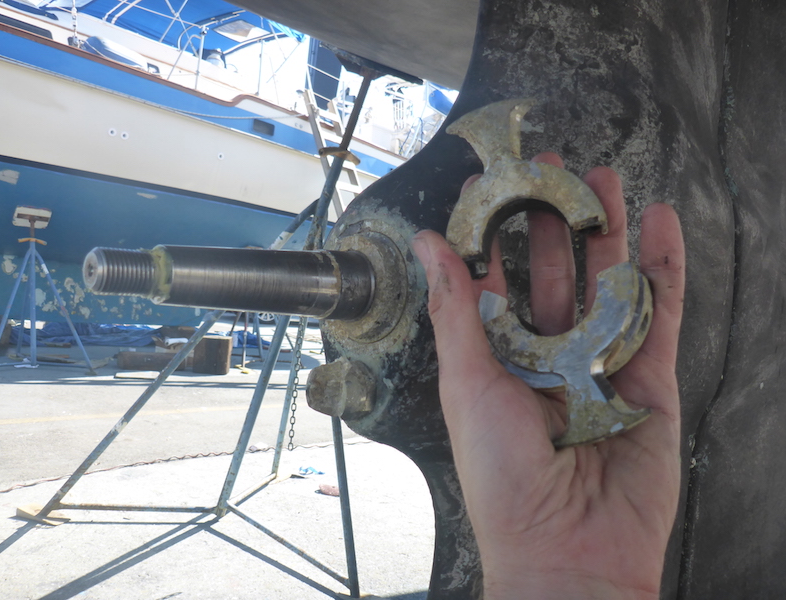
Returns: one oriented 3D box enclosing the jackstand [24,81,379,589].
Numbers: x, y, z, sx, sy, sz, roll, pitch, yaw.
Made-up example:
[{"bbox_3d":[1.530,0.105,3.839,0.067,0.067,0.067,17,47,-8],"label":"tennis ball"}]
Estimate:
[{"bbox_3d":[-0.468,0.018,2.486,1.253,1.795,1.150,5,0,44],"label":"jackstand"}]

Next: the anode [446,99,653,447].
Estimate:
[{"bbox_3d":[0.063,-0.013,0.264,0.068,0.135,0.034,-17,-9,24],"label":"anode"}]

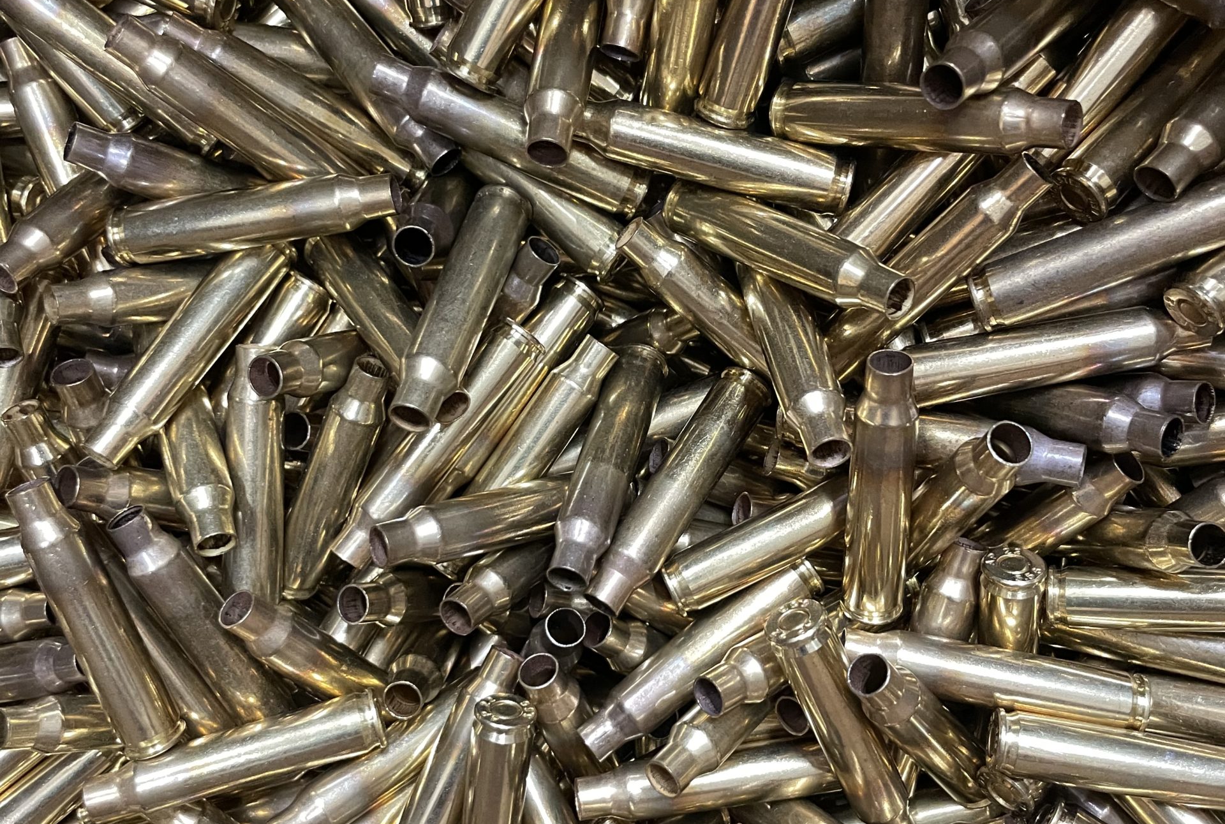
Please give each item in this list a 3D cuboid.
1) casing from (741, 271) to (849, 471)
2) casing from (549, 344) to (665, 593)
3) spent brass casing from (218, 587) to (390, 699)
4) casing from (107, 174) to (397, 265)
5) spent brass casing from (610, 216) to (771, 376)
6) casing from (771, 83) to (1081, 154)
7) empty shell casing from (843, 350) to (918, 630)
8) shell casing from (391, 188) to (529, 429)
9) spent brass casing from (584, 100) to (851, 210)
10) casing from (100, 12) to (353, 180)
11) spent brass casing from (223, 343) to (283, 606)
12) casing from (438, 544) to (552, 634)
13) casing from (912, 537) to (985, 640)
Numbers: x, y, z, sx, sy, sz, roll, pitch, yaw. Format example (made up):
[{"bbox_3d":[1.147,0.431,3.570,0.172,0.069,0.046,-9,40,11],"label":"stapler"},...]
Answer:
[{"bbox_3d":[0.027,-0.011,0.185,0.010,0.010,0.045,-9,50,-4],"label":"casing"},{"bbox_3d":[-0.001,0.008,0.199,0.010,0.010,0.045,16,52,4],"label":"casing"},{"bbox_3d":[-0.048,0.043,0.206,0.010,0.045,0.010,-45,43,-3],"label":"spent brass casing"},{"bbox_3d":[-0.056,-0.031,0.193,0.045,0.010,0.010,-8,83,5],"label":"casing"},{"bbox_3d":[0.019,-0.015,0.201,0.045,0.010,0.010,38,70,-19],"label":"spent brass casing"},{"bbox_3d":[0.044,-0.042,0.177,0.045,0.010,0.010,15,72,39],"label":"casing"},{"bbox_3d":[0.041,0.012,0.187,0.010,0.045,0.010,4,31,13],"label":"empty shell casing"},{"bbox_3d":[-0.024,-0.017,0.192,0.010,0.010,0.045,24,55,-8],"label":"shell casing"},{"bbox_3d":[0.014,-0.039,0.183,0.045,0.010,0.010,15,69,2],"label":"spent brass casing"},{"bbox_3d":[-0.061,-0.047,0.199,0.010,0.045,0.010,-54,38,1],"label":"casing"},{"bbox_3d":[-0.059,0.012,0.202,0.010,0.010,0.045,4,98,1],"label":"spent brass casing"},{"bbox_3d":[-0.013,0.025,0.214,0.010,0.010,0.045,43,41,10],"label":"casing"},{"bbox_3d":[0.052,0.042,0.201,0.010,0.010,0.045,15,107,17],"label":"casing"}]

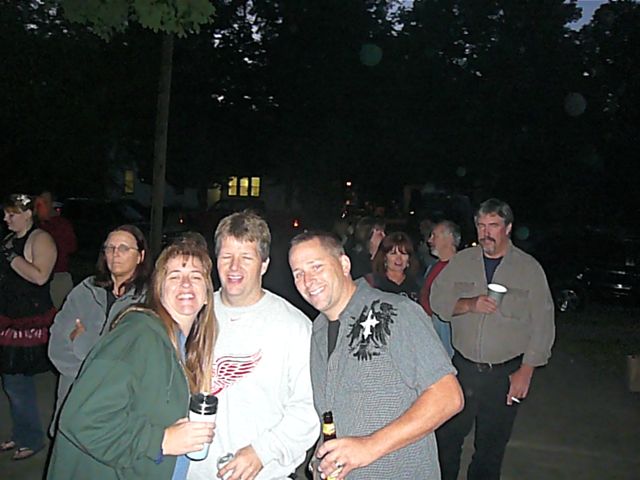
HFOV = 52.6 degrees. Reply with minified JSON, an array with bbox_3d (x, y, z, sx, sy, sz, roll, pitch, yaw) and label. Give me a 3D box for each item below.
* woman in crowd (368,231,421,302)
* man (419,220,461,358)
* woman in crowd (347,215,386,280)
[{"bbox_3d":[0.389,0.751,3.750,0.460,1.602,0.320,3,0,-5],"label":"woman in crowd"},{"bbox_3d":[0.697,0.723,4.000,0.360,1.689,0.500,3,0,-12],"label":"man"},{"bbox_3d":[0.316,0.695,4.500,0.320,1.704,0.460,3,0,24],"label":"woman in crowd"}]

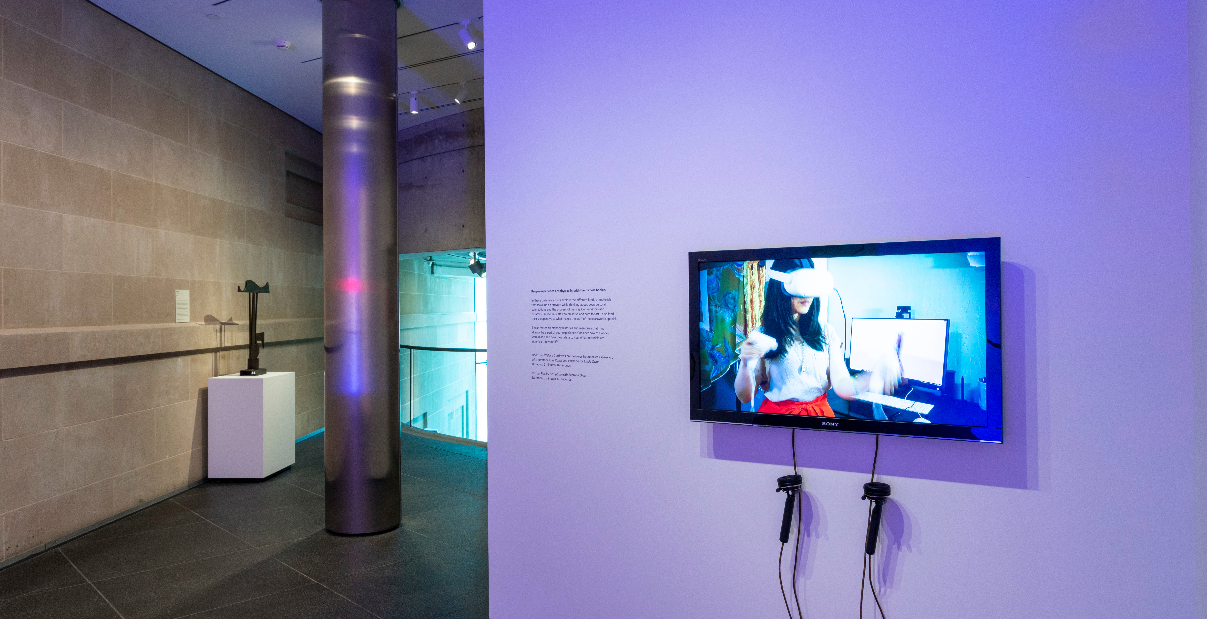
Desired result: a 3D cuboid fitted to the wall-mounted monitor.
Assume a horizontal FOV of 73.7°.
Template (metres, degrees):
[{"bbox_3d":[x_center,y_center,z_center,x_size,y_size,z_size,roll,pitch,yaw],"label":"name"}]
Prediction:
[{"bbox_3d":[0.834,0.104,2.919,1.106,0.664,0.080,0,0,31],"label":"wall-mounted monitor"}]

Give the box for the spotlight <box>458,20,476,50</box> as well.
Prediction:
[{"bbox_3d":[-1.010,-2.032,5.970,0.153,0.222,0.080,0,0,38],"label":"spotlight"}]

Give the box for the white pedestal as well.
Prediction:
[{"bbox_3d":[-3.218,1.065,7.412,0.486,0.917,0.704,0,0,1],"label":"white pedestal"}]

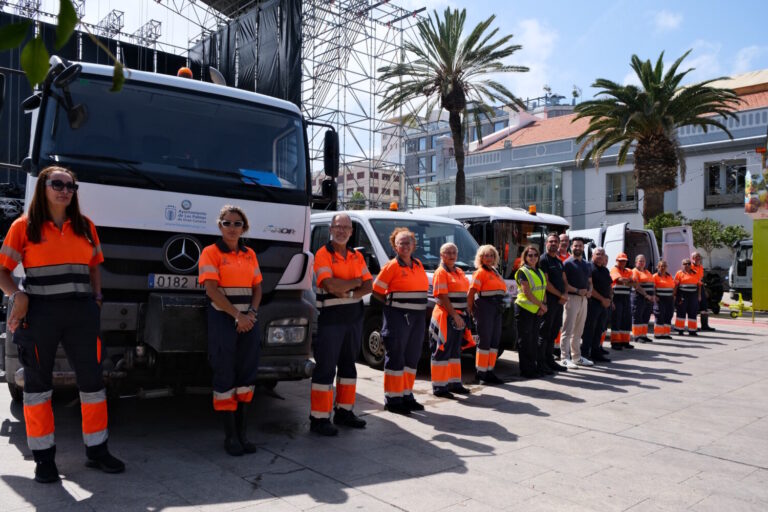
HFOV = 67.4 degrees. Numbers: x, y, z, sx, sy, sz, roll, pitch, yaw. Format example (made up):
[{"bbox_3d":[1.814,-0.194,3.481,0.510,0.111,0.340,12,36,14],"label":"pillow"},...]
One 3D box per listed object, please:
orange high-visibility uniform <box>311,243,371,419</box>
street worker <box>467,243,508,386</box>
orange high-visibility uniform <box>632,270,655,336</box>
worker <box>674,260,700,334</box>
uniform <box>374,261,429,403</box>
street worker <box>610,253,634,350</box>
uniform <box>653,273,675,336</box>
[{"bbox_3d":[-0.334,0.583,4.520,0.500,1.370,0.340,1,-1,-22],"label":"orange high-visibility uniform"},{"bbox_3d":[1.213,0.677,6.750,0.480,1.600,0.360,2,-2,-40],"label":"street worker"},{"bbox_3d":[5.004,0.919,11.150,0.470,1.316,0.340,1,-2,-18],"label":"orange high-visibility uniform"},{"bbox_3d":[6.586,0.890,12.500,0.520,1.649,0.320,1,-2,-2],"label":"worker"},{"bbox_3d":[0.150,0.673,5.220,0.500,1.340,0.340,1,-1,-28],"label":"uniform"},{"bbox_3d":[4.173,0.789,10.100,0.480,1.666,0.360,1,-2,-18],"label":"street worker"},{"bbox_3d":[5.968,1.046,12.300,0.480,1.370,0.310,1,-1,-8],"label":"uniform"}]

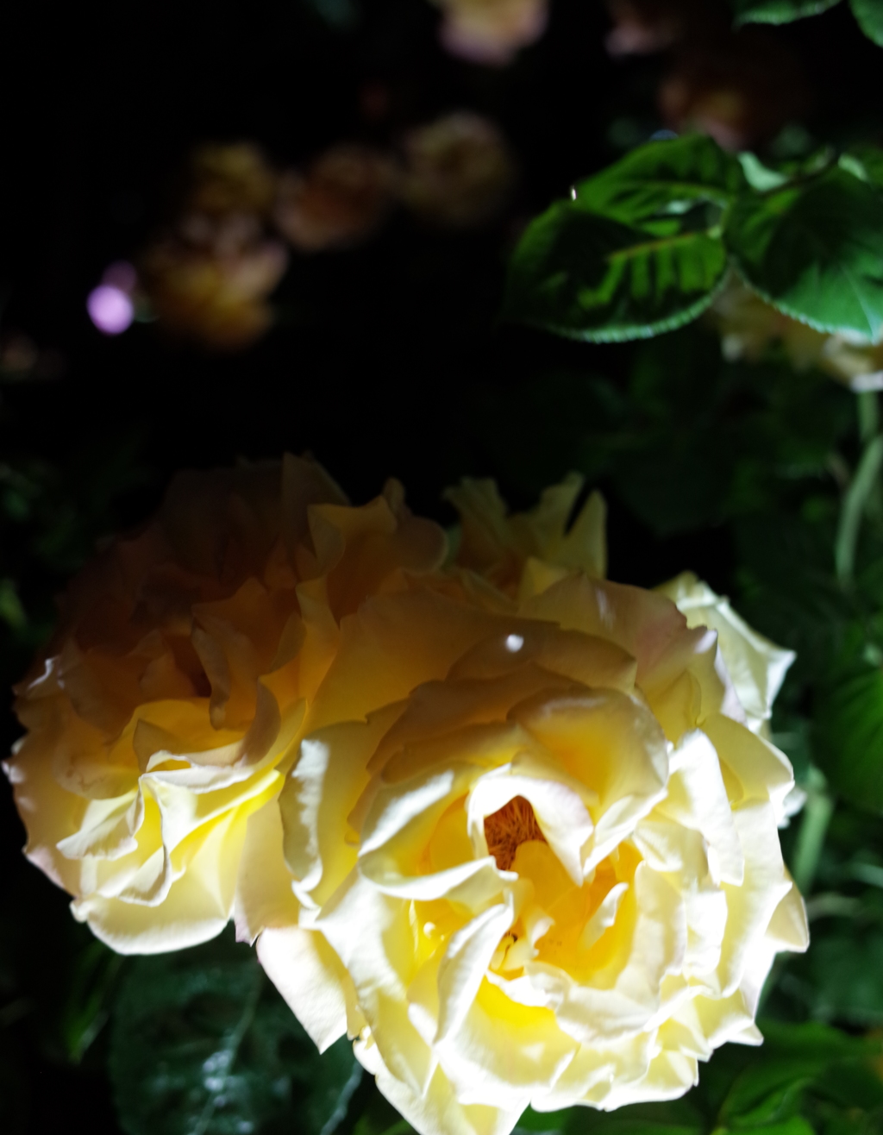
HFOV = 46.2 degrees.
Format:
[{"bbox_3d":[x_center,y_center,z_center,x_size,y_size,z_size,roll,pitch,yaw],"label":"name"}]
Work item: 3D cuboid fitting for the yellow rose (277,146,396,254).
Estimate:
[{"bbox_3d":[-0.082,-0.285,0.800,0.090,0.078,0.087,0,26,0],"label":"yellow rose"}]

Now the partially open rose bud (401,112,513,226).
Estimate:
[{"bbox_3d":[0.013,-0.316,0.820,0.088,0.080,0.085,0,26,0],"label":"partially open rose bud"}]

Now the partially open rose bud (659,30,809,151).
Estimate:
[{"bbox_3d":[0.209,-0.341,0.740,0.096,0.078,0.090,0,26,0],"label":"partially open rose bud"}]

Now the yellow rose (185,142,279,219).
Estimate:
[{"bbox_3d":[-0.166,-0.306,0.820,0.074,0.064,0.072,0,26,0],"label":"yellow rose"}]

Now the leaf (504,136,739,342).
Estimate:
[{"bbox_3d":[0.054,-0.098,0.310,0.064,0.017,0.048,-20,65,-10],"label":"leaf"}]

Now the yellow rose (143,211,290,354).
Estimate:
[{"bbox_3d":[-0.163,-0.205,0.740,0.094,0.082,0.090,0,26,0],"label":"yellow rose"}]

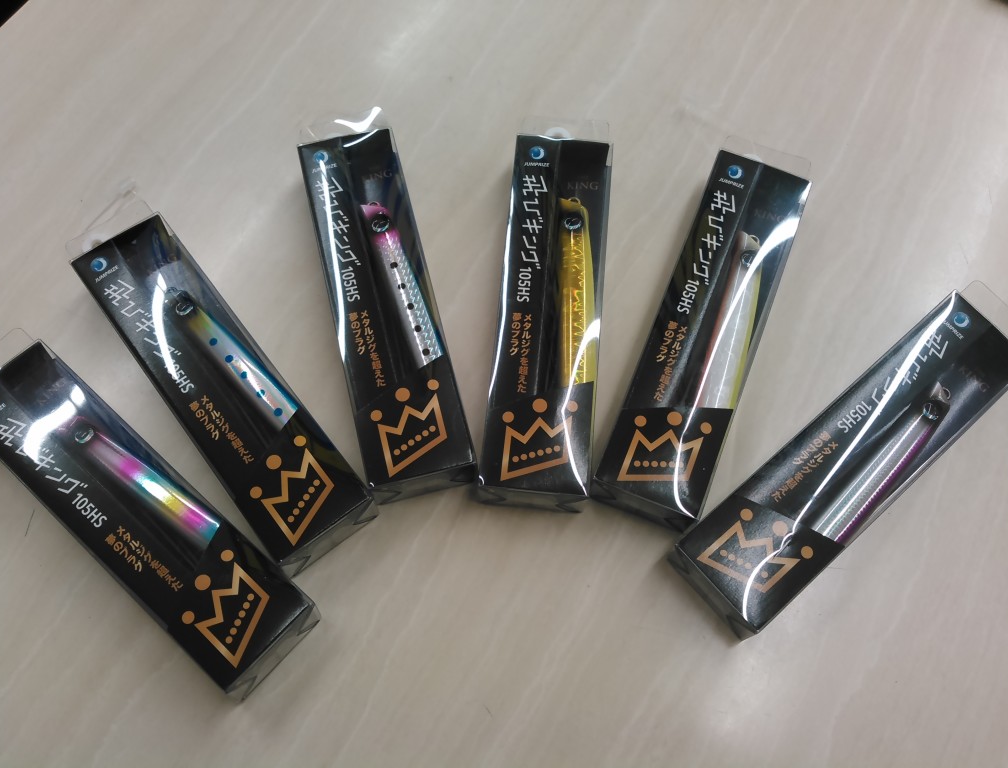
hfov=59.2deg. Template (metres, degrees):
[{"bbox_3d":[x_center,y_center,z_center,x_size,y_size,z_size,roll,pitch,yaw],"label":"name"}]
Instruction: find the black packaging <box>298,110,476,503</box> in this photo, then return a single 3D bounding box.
[{"bbox_3d":[-0.053,-0.039,0.391,0.043,0.027,0.177,-13,69,-5],"label":"black packaging"}]

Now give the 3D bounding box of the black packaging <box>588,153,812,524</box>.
[{"bbox_3d":[0.089,-0.027,0.387,0.043,0.027,0.177,21,70,8],"label":"black packaging"}]

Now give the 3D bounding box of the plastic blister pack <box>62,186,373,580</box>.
[{"bbox_3d":[-0.122,-0.004,0.378,0.043,0.027,0.177,-36,73,-13],"label":"plastic blister pack"}]

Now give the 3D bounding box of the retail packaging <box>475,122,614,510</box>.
[{"bbox_3d":[0.020,-0.035,0.390,0.043,0.027,0.177,5,69,2],"label":"retail packaging"}]

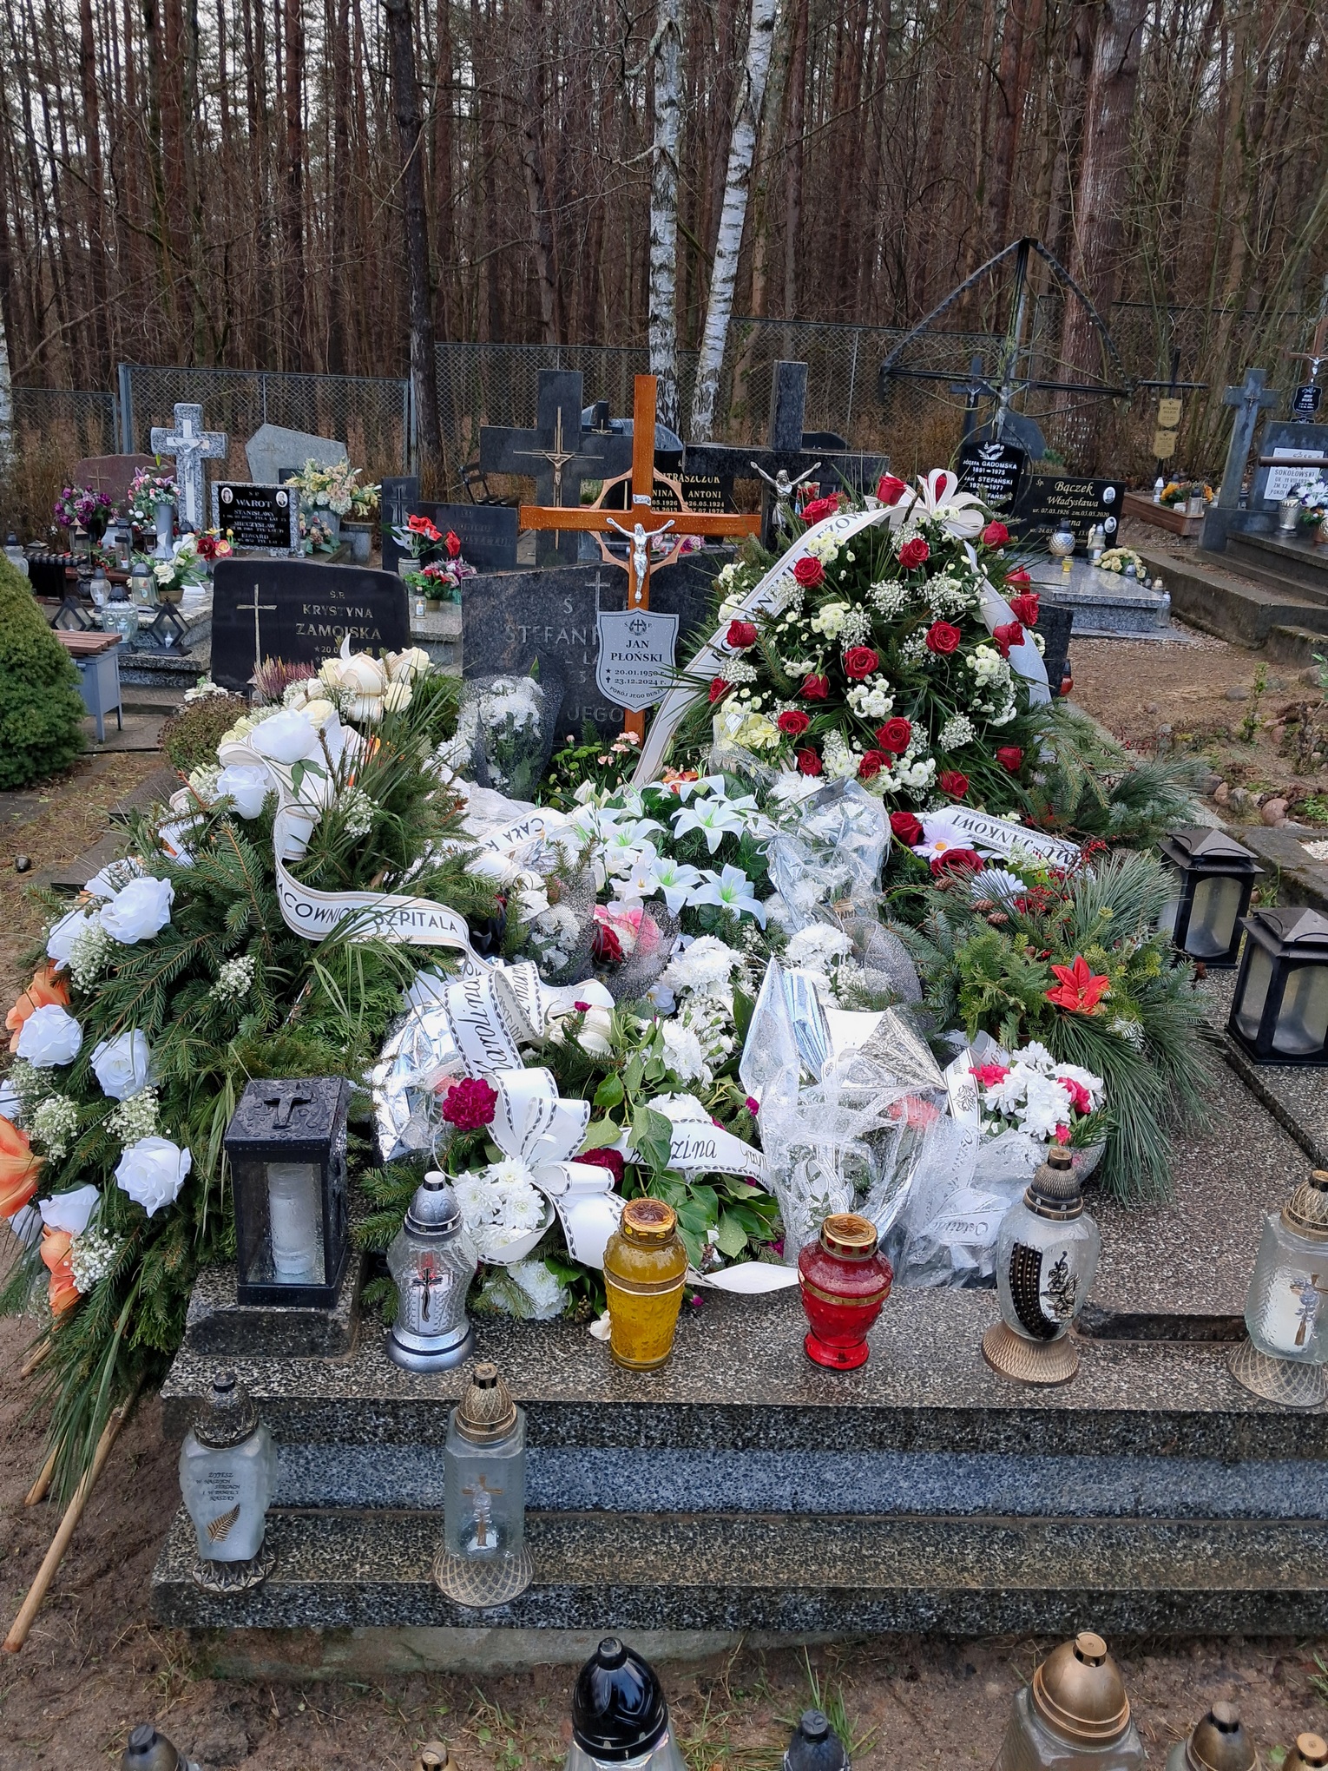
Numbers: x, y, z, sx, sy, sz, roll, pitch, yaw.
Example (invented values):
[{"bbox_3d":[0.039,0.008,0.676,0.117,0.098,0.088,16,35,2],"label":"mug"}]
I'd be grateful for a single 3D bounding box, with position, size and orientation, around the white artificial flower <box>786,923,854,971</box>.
[{"bbox_3d":[0.256,0.103,2.284,0.112,0.075,0.102,1,21,-2],"label":"white artificial flower"}]

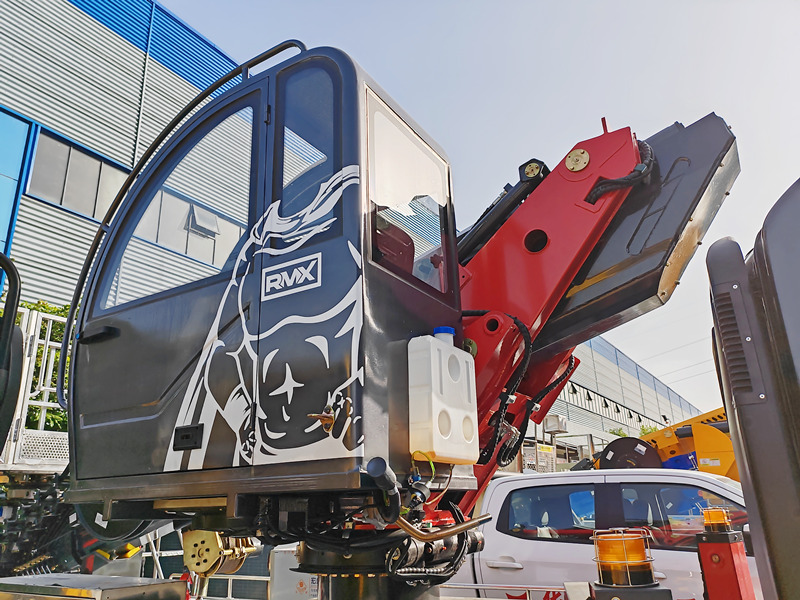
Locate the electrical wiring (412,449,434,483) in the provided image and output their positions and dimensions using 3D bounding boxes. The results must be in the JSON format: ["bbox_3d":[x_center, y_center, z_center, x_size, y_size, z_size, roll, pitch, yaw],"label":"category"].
[{"bbox_3d":[0.077,0.568,2.130,0.060,0.110,0.080,-13,-22,30],"label":"electrical wiring"}]

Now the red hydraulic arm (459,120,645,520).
[{"bbox_3d":[0.545,0.032,3.080,0.620,1.950,0.420,31,3,36],"label":"red hydraulic arm"}]

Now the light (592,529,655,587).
[{"bbox_3d":[0.491,0.561,1.360,0.132,0.112,0.132,-13,-22,30],"label":"light"}]

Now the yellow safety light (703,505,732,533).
[{"bbox_3d":[1.501,1.040,2.950,0.132,0.112,0.132,-13,-22,30],"label":"yellow safety light"}]

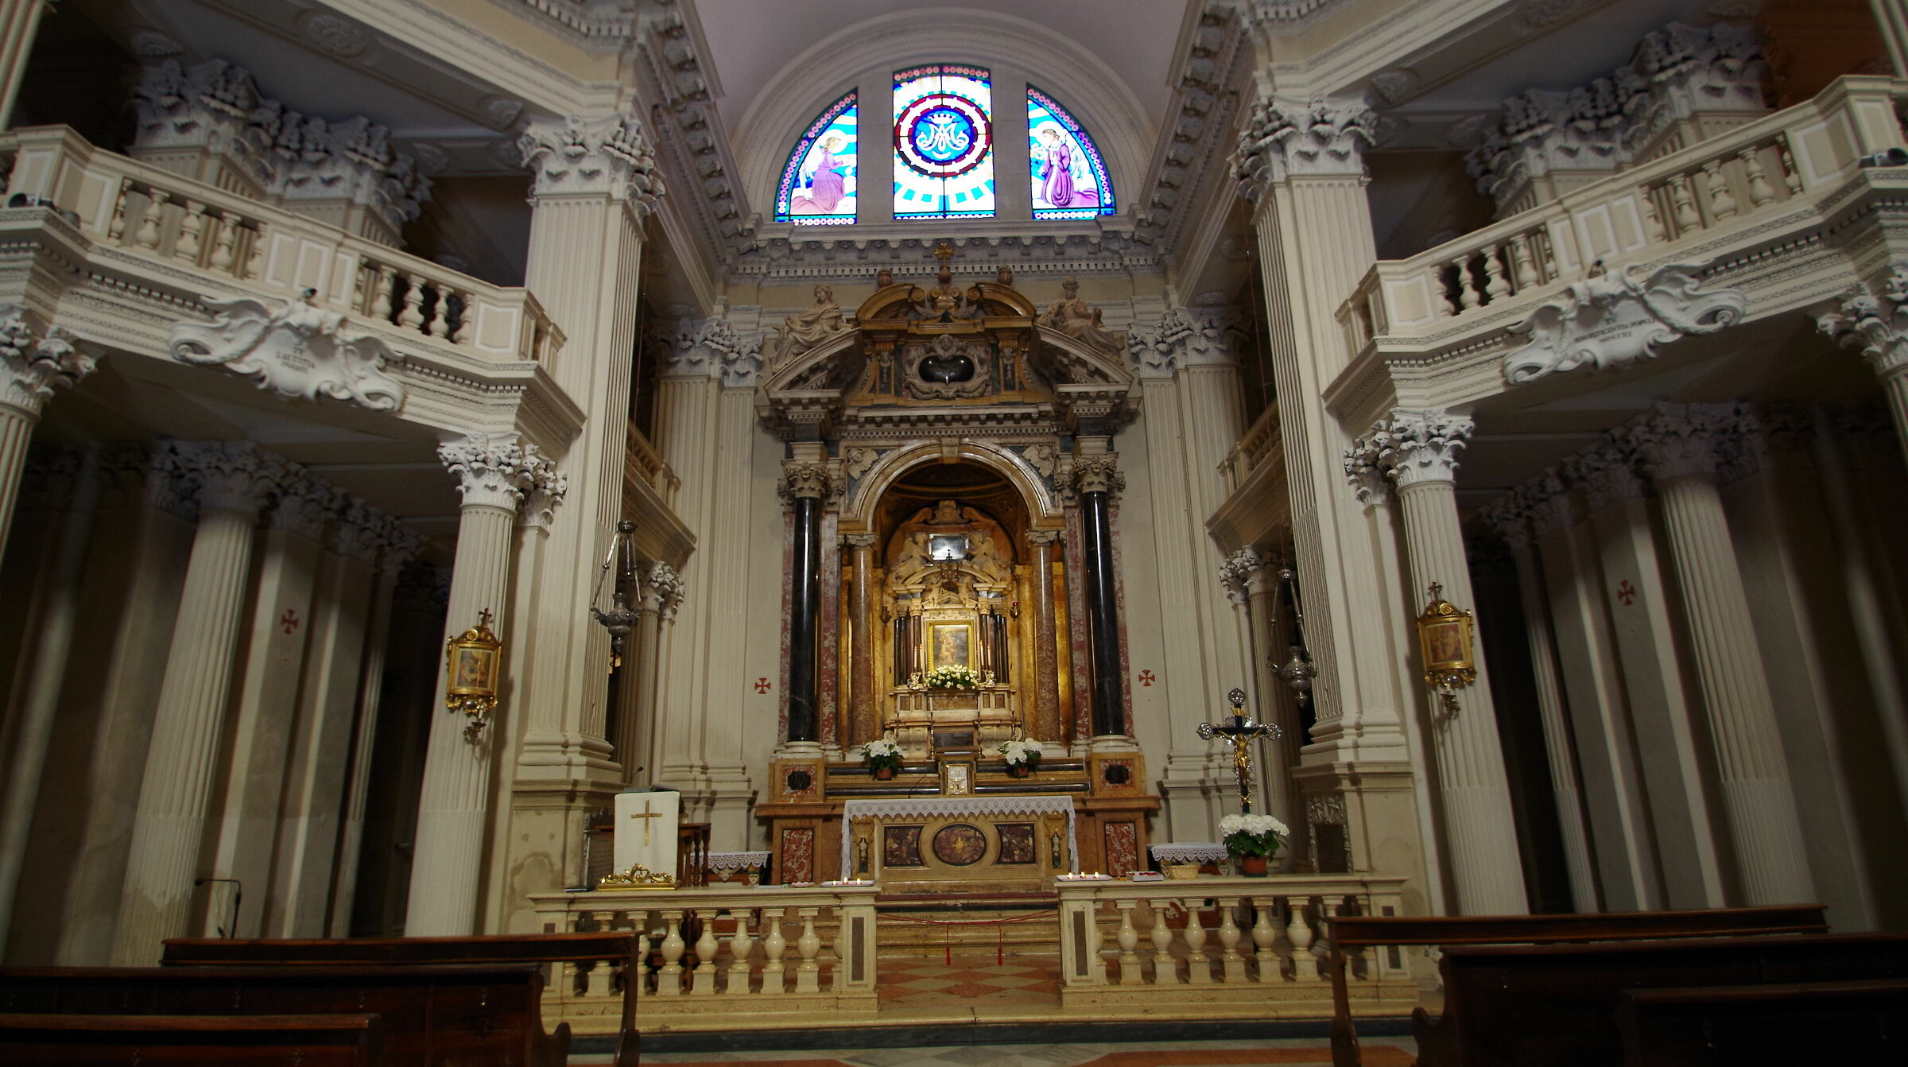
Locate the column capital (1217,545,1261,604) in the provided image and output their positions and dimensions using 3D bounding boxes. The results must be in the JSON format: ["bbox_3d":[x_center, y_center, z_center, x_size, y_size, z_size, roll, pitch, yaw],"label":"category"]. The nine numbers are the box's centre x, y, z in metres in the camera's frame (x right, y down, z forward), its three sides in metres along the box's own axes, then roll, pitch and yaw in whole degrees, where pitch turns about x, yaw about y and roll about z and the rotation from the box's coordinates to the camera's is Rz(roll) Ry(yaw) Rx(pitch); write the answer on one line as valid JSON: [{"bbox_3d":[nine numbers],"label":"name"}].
[{"bbox_3d":[3.561,0.538,11.679,0.528,0.600,0.528,-1,-15,0],"label":"column capital"}]

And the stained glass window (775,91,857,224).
[{"bbox_3d":[-2.027,-5.628,14.128,1.180,2.262,0.096,-1,-15,0],"label":"stained glass window"}]

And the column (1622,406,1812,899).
[{"bbox_3d":[5.959,1.221,7.223,0.636,4.426,0.636,-1,-15,0],"label":"column"}]

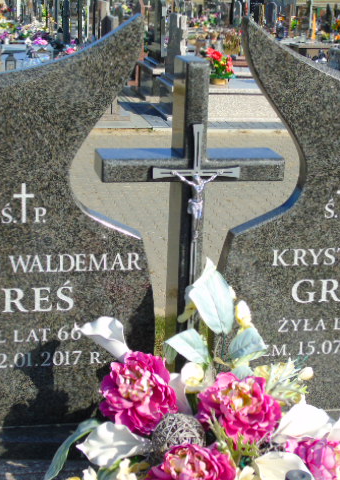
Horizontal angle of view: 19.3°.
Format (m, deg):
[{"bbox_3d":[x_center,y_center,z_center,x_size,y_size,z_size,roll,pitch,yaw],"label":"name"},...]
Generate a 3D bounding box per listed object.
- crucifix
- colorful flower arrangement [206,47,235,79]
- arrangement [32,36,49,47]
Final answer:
[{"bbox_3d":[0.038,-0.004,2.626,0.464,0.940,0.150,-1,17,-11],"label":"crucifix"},{"bbox_3d":[0.566,-1.975,11.300,0.330,0.410,0.320,-1,17,-11],"label":"colorful flower arrangement"},{"bbox_3d":[-1.686,-2.581,13.000,0.210,0.140,0.180,-1,17,-11],"label":"arrangement"}]

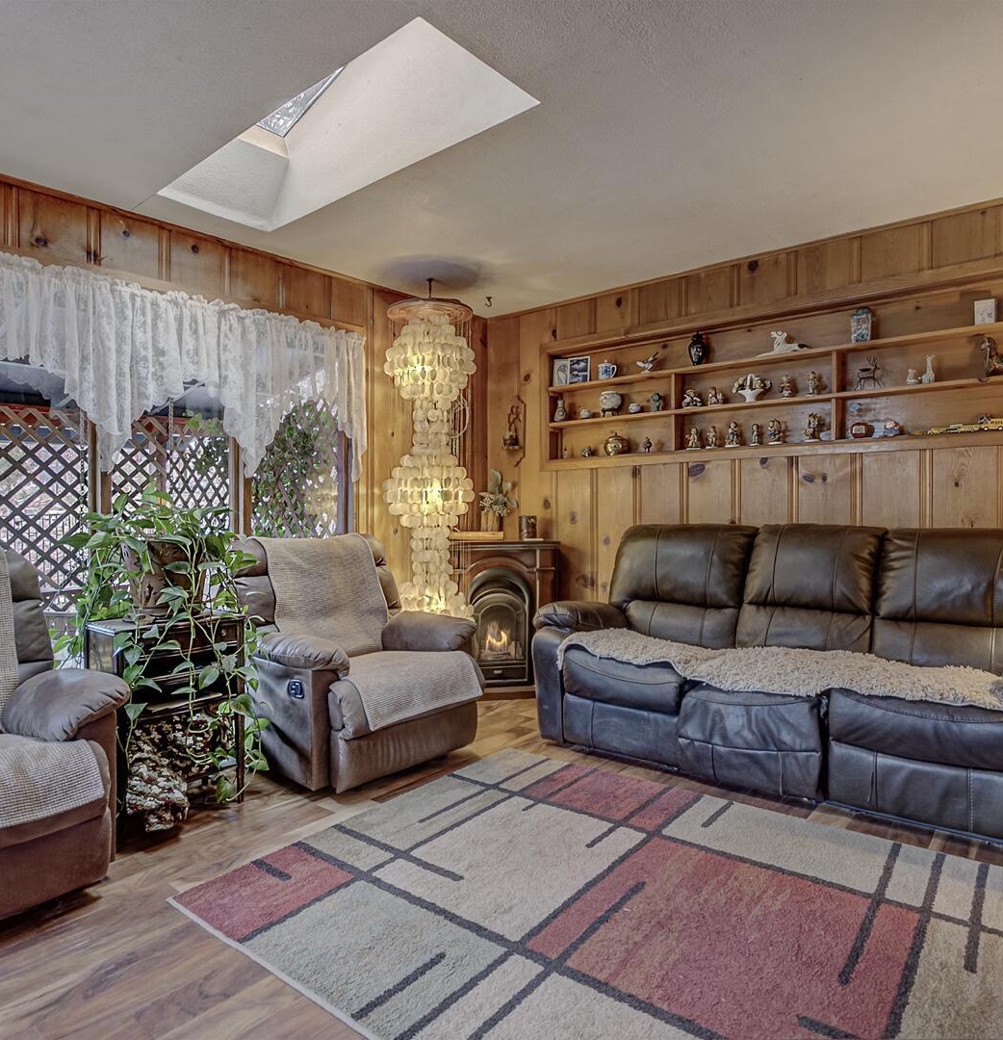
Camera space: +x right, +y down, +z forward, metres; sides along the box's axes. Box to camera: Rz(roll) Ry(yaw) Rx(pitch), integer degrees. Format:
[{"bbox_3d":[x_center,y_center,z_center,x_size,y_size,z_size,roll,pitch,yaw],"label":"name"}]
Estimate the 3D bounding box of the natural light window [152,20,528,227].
[{"bbox_3d":[-0.677,-1.682,2.507,1.560,0.540,0.520,0,-1,42],"label":"natural light window"}]

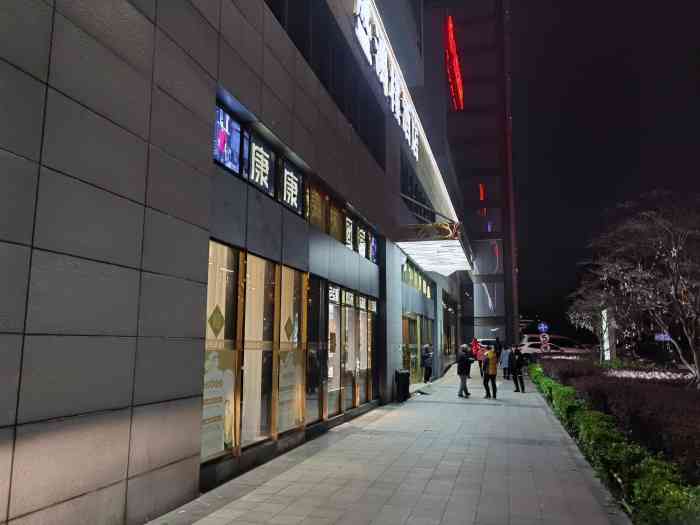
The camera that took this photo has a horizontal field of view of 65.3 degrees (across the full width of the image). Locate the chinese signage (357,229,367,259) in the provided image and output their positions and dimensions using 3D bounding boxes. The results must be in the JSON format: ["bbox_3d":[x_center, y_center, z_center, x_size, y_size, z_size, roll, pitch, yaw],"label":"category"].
[{"bbox_3d":[0.290,-0.480,14.100,0.100,0.660,0.900,-2,-9,16],"label":"chinese signage"}]

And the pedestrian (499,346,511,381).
[{"bbox_3d":[7.166,4.669,25.438,0.520,1.650,0.360,-2,-9,16],"label":"pedestrian"}]

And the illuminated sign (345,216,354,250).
[{"bbox_3d":[-0.020,-0.690,13.050,0.100,0.680,0.780,-2,-9,16],"label":"illuminated sign"}]

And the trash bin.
[{"bbox_3d":[1.525,3.586,15.924,0.400,0.955,0.400,-2,-9,16],"label":"trash bin"}]

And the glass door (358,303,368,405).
[{"bbox_3d":[0.331,2.169,13.120,0.100,2.380,0.950,-2,-9,16],"label":"glass door"}]

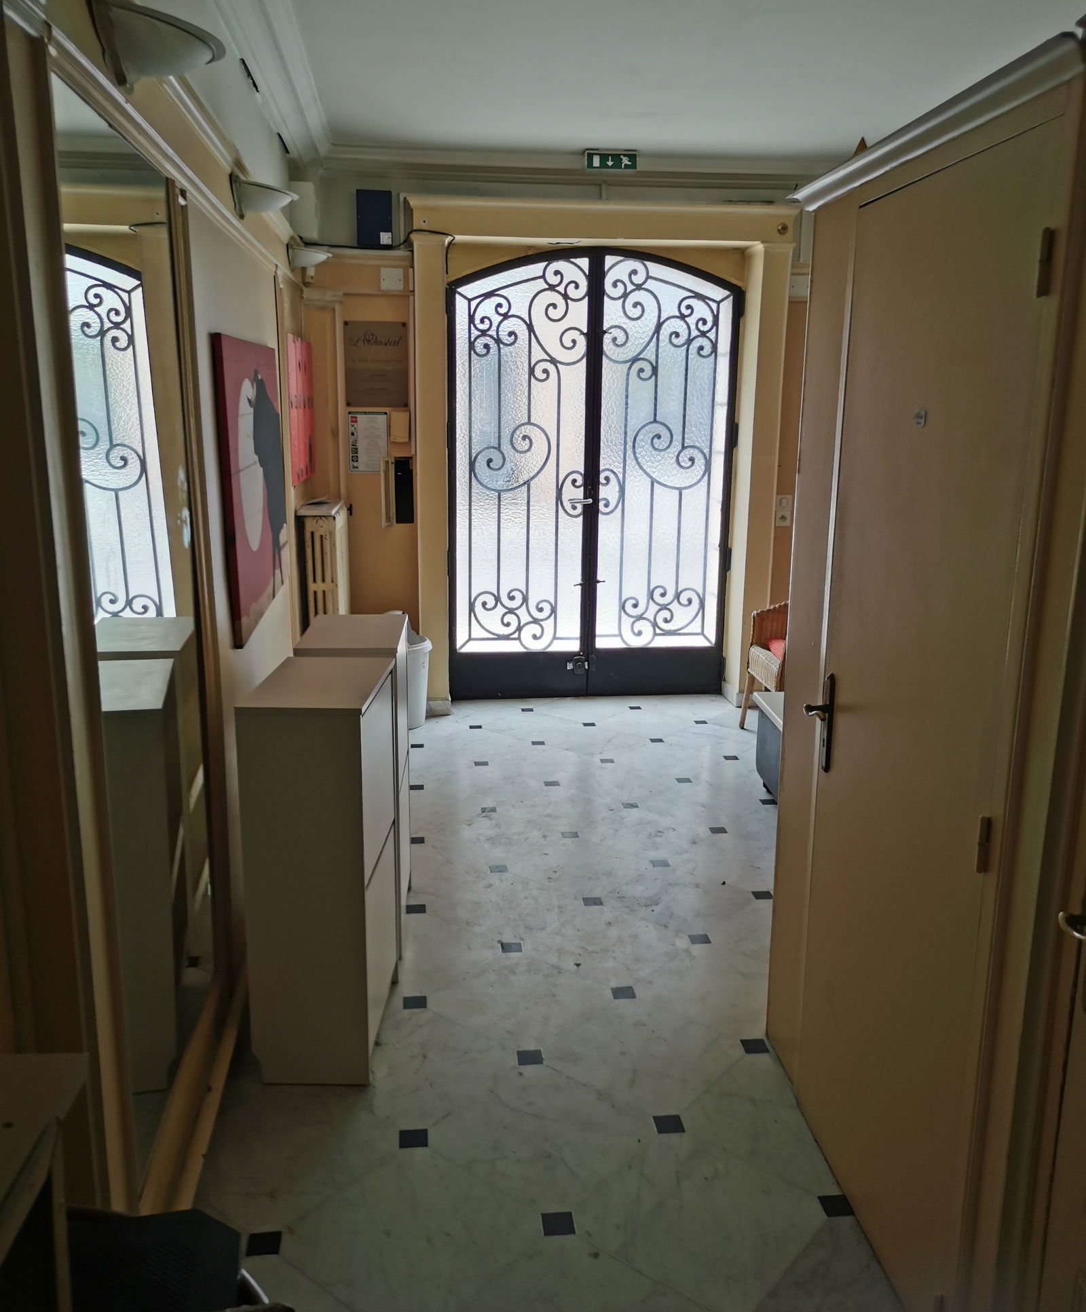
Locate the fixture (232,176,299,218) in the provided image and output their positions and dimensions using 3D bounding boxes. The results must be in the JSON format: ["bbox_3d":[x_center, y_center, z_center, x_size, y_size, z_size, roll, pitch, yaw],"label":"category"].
[{"bbox_3d":[-0.811,-1.351,3.363,0.168,0.105,0.430,-1,13,-7],"label":"fixture"}]

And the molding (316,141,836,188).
[{"bbox_3d":[0.204,-2.337,5.428,2.700,0.130,0.150,-1,13,-6],"label":"molding"}]

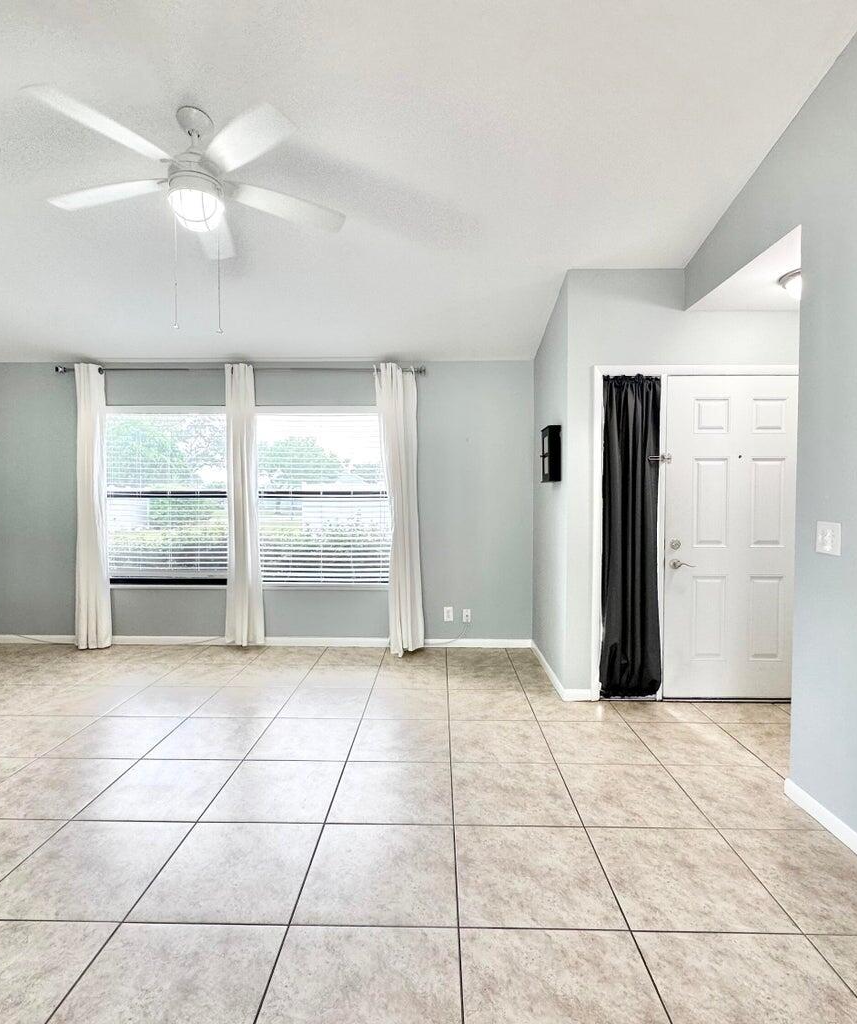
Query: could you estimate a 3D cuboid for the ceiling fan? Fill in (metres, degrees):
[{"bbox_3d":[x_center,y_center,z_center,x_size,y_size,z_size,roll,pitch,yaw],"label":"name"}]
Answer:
[{"bbox_3d":[-0.996,-1.454,2.358,1.280,0.540,1.280,0,2,1],"label":"ceiling fan"}]

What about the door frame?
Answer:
[{"bbox_3d":[1.738,0.136,3.477,1.435,2.107,0.110,0,2,1],"label":"door frame"}]

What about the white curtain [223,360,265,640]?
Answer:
[{"bbox_3d":[-1.533,-0.046,4.618,0.311,2.364,0.120,0,2,1],"label":"white curtain"}]

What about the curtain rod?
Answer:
[{"bbox_3d":[-1.584,-1.181,4.592,3.126,0.060,0.080,0,2,1],"label":"curtain rod"}]

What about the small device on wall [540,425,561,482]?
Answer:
[{"bbox_3d":[0.827,-0.381,3.692,0.082,0.366,0.244,0,2,1],"label":"small device on wall"}]

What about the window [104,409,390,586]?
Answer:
[{"bbox_3d":[-1.561,-0.127,4.748,2.607,1.531,0.120,0,2,1],"label":"window"}]

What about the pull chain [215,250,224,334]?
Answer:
[{"bbox_3d":[-0.882,-0.938,2.329,0.022,0.380,0.022,0,2,1],"label":"pull chain"}]

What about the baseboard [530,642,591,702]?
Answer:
[{"bbox_3d":[0.952,1.136,4.077,0.175,0.072,1.212,0,2,1],"label":"baseboard"}]

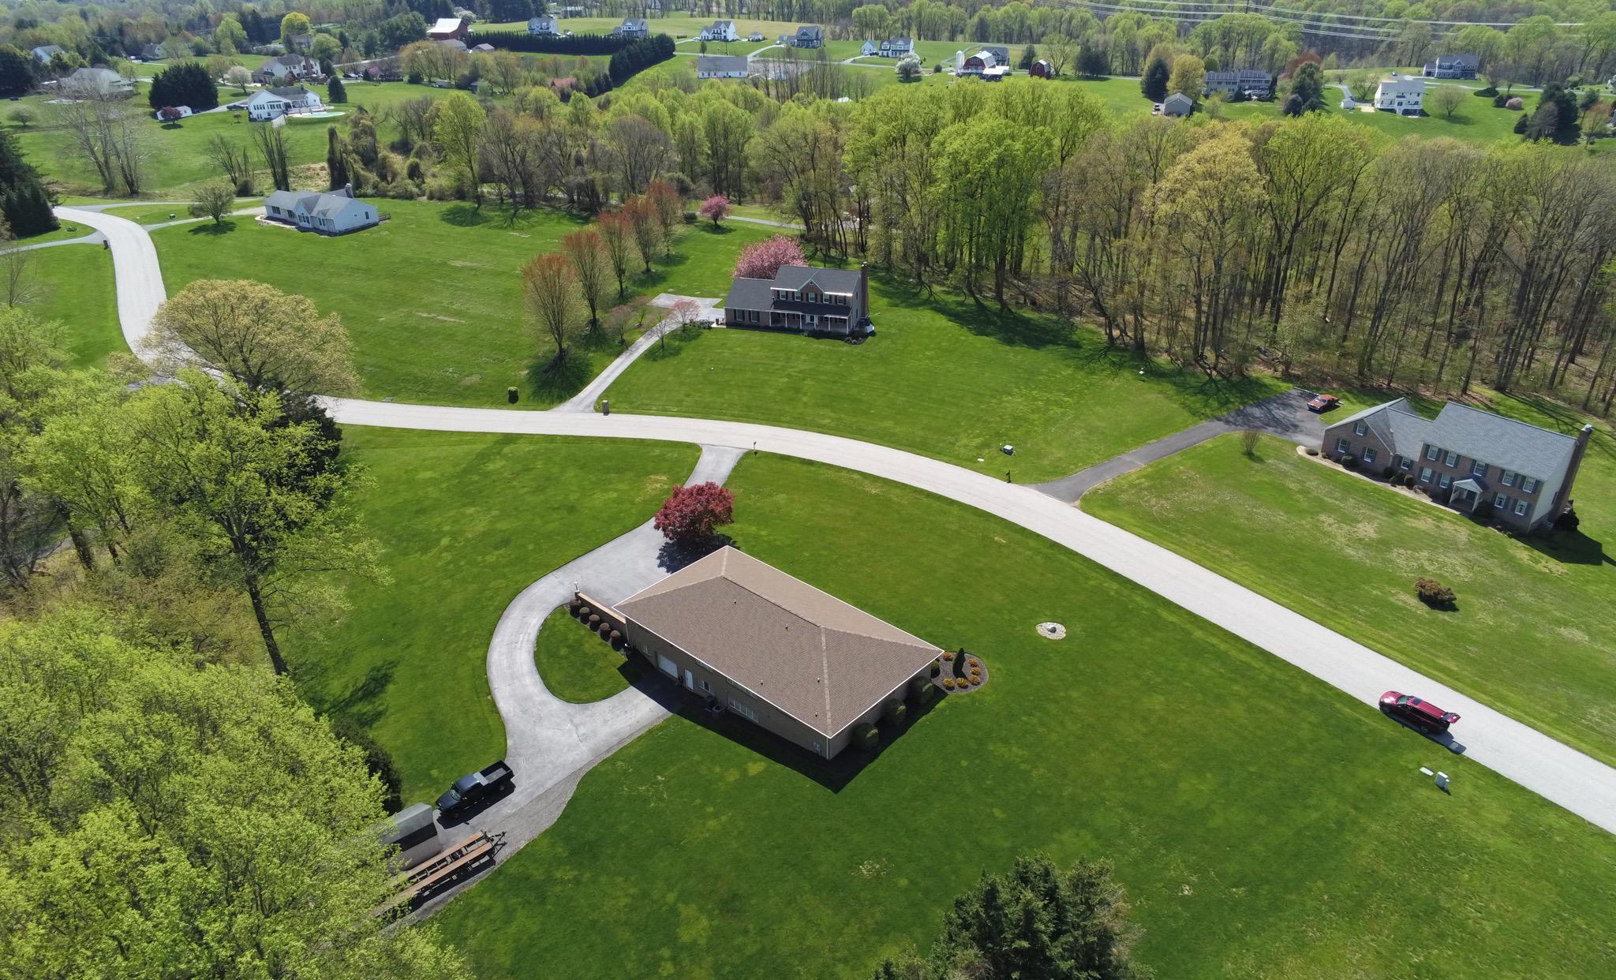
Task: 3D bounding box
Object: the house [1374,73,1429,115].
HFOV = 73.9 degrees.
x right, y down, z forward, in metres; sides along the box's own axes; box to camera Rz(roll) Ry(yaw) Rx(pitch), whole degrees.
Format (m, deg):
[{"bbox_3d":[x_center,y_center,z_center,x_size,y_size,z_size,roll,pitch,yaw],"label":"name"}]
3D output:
[{"bbox_3d":[187.230,-123.920,338.520,12.500,10.600,9.400,7,28,15],"label":"house"}]

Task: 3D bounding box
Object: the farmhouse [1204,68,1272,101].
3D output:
[{"bbox_3d":[168.060,-158.380,419.680,25.100,10.400,10.800,6,28,14],"label":"farmhouse"}]

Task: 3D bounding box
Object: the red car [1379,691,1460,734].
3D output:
[{"bbox_3d":[46.028,16.700,80.732,1.980,1.920,5.200,-19,32,-31],"label":"red car"}]

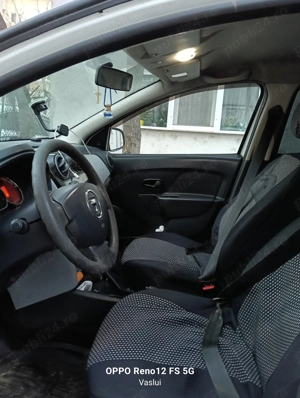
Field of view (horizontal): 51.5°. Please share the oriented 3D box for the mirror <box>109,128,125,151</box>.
[{"bbox_3d":[-0.238,-0.388,2.060,0.100,0.162,0.200,8,10,24],"label":"mirror"}]

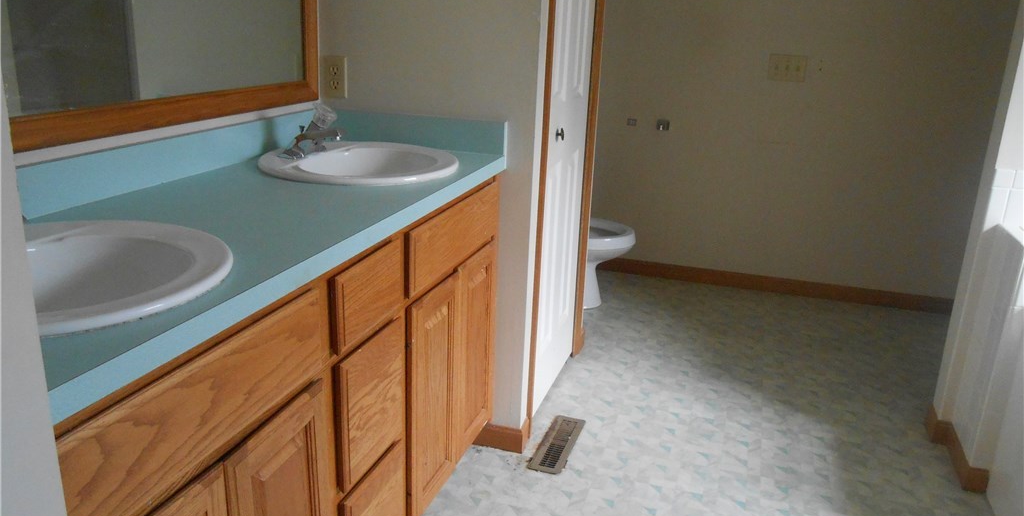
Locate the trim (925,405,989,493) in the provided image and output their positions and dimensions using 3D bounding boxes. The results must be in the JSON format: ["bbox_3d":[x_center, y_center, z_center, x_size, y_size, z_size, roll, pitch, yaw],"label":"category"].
[{"bbox_3d":[1.369,0.572,2.386,0.100,0.080,0.405,7,18,16],"label":"trim"}]

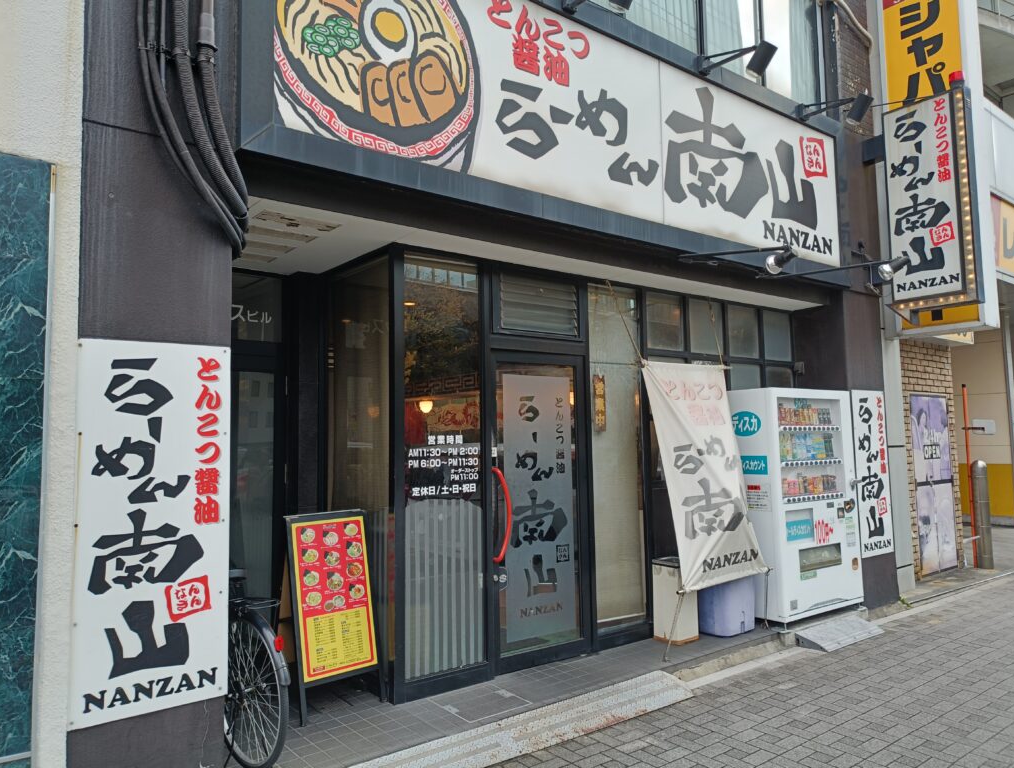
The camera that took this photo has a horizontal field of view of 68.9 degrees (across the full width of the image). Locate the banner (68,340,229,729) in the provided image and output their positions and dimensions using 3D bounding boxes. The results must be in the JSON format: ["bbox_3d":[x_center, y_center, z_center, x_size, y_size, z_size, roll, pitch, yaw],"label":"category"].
[{"bbox_3d":[-1.460,0.582,3.068,0.597,1.503,0.020,2,-6,-38],"label":"banner"}]

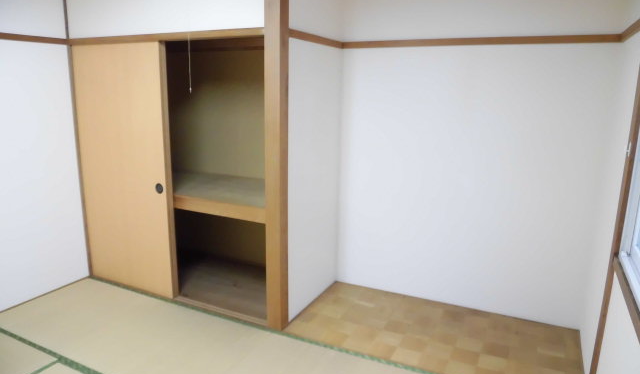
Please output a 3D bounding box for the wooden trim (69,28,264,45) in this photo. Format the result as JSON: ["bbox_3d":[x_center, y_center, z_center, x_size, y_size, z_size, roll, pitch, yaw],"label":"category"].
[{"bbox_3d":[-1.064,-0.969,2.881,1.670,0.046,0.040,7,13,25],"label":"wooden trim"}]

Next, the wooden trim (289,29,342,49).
[{"bbox_3d":[-0.012,-0.947,2.878,0.030,0.046,0.785,7,13,25],"label":"wooden trim"}]

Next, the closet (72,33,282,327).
[{"bbox_3d":[-0.847,-0.143,3.414,1.780,1.820,0.865,7,13,25],"label":"closet"}]

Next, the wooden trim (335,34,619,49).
[{"bbox_3d":[0.928,-0.930,2.861,1.700,0.047,0.030,7,13,25],"label":"wooden trim"}]

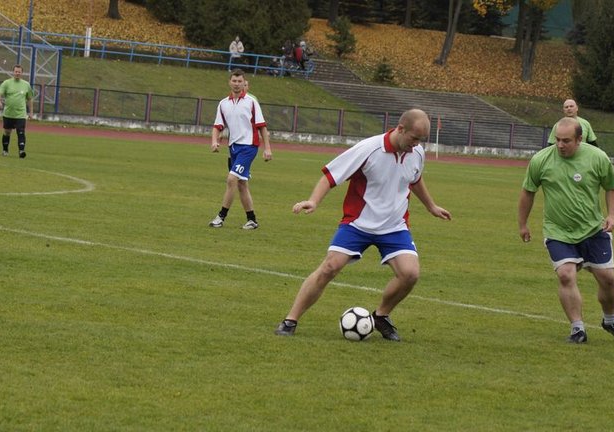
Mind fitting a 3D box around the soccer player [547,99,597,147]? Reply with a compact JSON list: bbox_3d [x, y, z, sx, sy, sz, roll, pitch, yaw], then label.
[{"bbox_3d":[3.616,-0.752,34.044,0.700,1.770,0.400,5,3,11],"label":"soccer player"}]

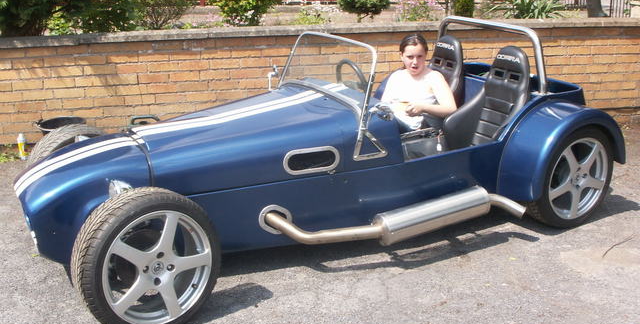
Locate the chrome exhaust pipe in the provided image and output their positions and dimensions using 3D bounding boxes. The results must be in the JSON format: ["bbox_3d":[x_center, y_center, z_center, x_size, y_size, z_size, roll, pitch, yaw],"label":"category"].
[{"bbox_3d":[0.414,0.259,3.394,1.450,0.250,0.220,-9,18,-27],"label":"chrome exhaust pipe"}]

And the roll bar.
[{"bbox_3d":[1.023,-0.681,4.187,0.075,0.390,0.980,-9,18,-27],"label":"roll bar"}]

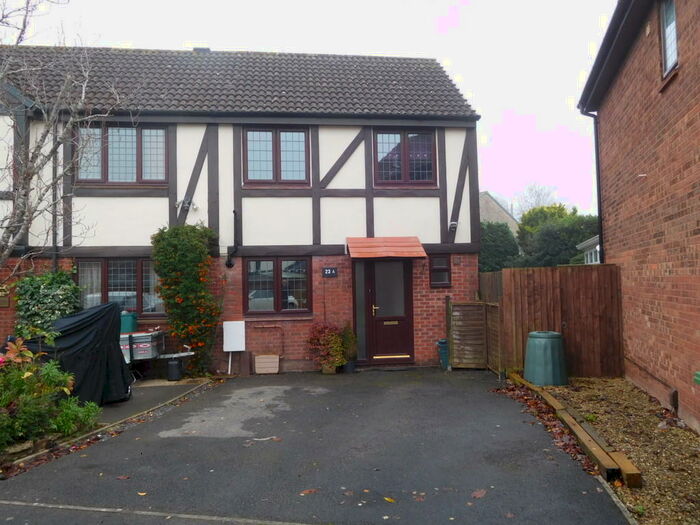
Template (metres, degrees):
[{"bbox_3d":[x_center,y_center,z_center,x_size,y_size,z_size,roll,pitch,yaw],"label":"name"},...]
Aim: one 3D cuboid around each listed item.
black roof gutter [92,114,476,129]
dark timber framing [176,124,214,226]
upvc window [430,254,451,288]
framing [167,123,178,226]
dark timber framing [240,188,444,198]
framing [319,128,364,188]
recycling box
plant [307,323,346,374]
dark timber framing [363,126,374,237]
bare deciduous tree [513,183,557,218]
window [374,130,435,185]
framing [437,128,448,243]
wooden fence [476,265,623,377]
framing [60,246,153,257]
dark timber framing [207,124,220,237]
[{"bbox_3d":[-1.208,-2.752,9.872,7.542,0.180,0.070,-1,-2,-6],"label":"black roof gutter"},{"bbox_3d":[-2.988,-1.570,9.758,0.157,2.241,0.050,17,-4,-5],"label":"dark timber framing"},{"bbox_3d":[1.827,0.182,10.288,0.462,0.685,0.090,-1,-3,-6],"label":"upvc window"},{"bbox_3d":[-3.387,-1.532,9.666,0.167,2.238,0.050,-1,-2,-6],"label":"framing"},{"bbox_3d":[-0.192,-1.374,10.065,3.972,0.178,0.050,-1,-3,-6],"label":"dark timber framing"},{"bbox_3d":[-0.118,-2.063,10.058,0.191,1.454,0.050,37,-5,-3],"label":"framing"},{"bbox_3d":[-3.642,1.485,8.831,0.750,0.550,0.550,0,-3,-21],"label":"recycling box"},{"bbox_3d":[-0.441,1.600,9.571,0.740,0.970,0.660,-1,-2,-6],"label":"plant"},{"bbox_3d":[0.408,-1.549,10.087,0.165,2.350,0.050,-1,-2,-6],"label":"dark timber framing"},{"bbox_3d":[12.193,-1.211,32.827,3.700,8.031,3.700,-1,-2,-6],"label":"bare deciduous tree"},{"bbox_3d":[1.113,-2.112,10.304,1.276,1.159,0.100,-1,-3,-6],"label":"window"},{"bbox_3d":[1.876,-1.561,10.236,0.208,2.369,0.050,-1,-2,-6],"label":"framing"},{"bbox_3d":[3.522,1.022,8.755,2.120,1.850,0.100,-2,-3,17],"label":"wooden fence"},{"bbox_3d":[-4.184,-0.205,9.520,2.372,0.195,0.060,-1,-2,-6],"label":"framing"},{"bbox_3d":[-2.640,-1.511,9.795,0.198,2.310,0.050,-1,-3,-6],"label":"dark timber framing"}]

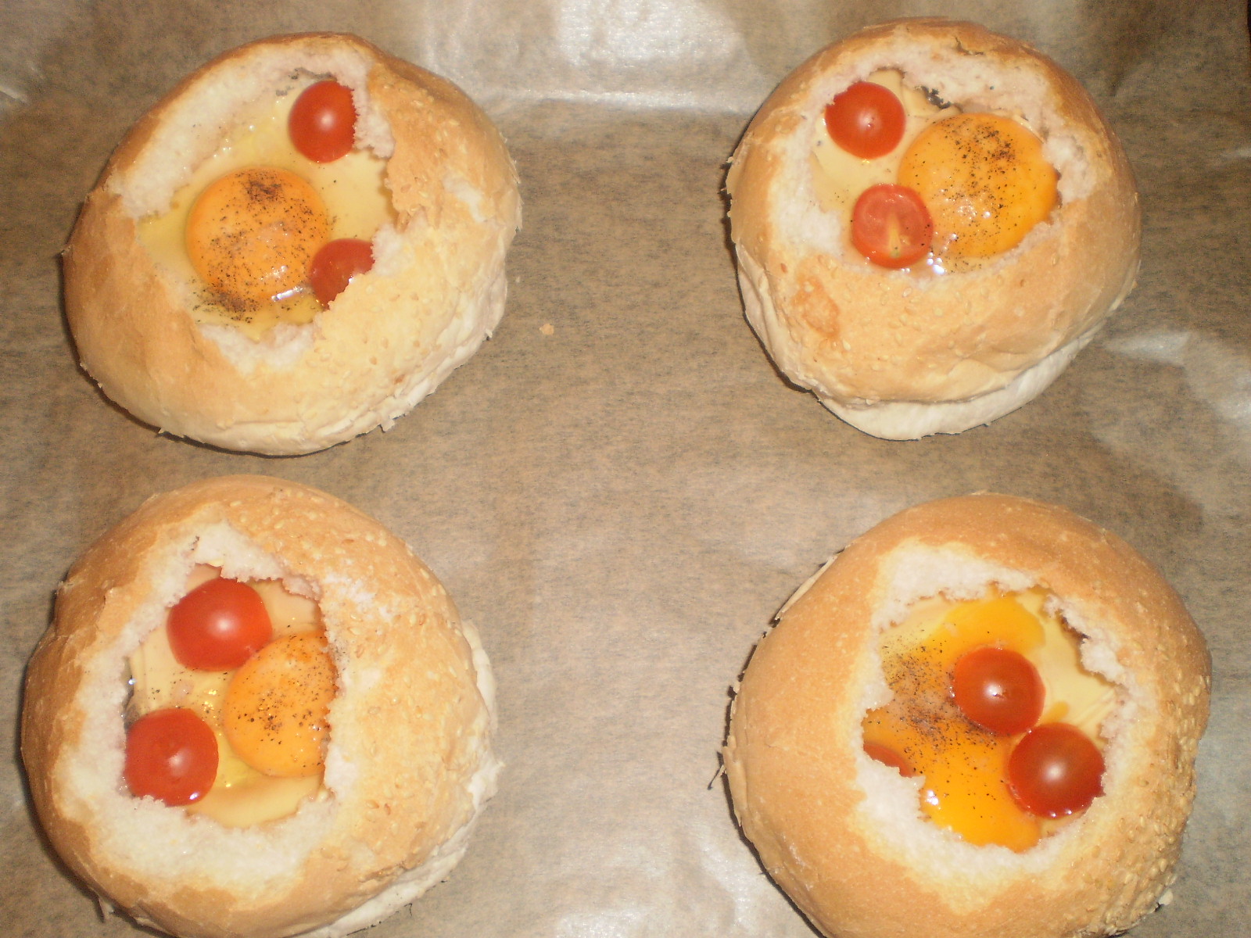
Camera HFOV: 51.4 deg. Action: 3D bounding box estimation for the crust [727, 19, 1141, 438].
[{"bbox_3d":[0.084,-0.069,0.355,0.112,0.060,0.118,0,70,0],"label":"crust"}]

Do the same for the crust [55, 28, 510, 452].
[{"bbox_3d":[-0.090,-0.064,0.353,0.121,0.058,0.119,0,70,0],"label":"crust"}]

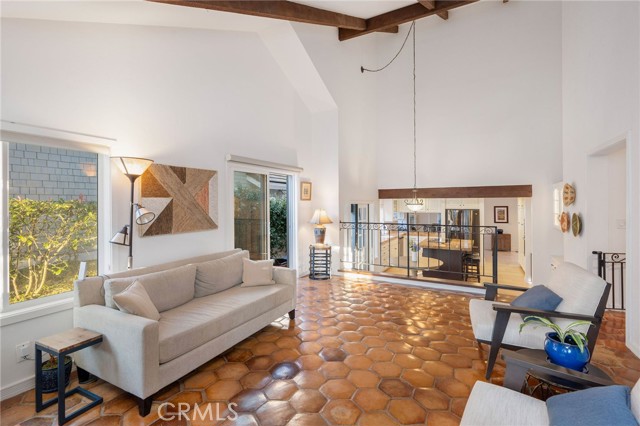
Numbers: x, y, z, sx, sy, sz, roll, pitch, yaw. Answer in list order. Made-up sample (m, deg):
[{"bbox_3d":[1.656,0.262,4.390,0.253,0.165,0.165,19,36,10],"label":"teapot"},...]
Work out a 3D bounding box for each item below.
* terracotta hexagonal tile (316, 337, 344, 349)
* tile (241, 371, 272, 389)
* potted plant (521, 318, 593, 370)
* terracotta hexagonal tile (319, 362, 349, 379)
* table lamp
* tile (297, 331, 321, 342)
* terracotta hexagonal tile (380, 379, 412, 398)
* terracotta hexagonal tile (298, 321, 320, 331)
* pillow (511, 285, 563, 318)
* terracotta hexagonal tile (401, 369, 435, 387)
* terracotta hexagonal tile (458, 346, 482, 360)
[{"bbox_3d":[0.104,1.349,2.947,0.265,0.020,0.238,0,1,-2],"label":"terracotta hexagonal tile"},{"bbox_3d":[-0.538,1.415,2.398,0.285,0.020,0.250,0,1,-2],"label":"tile"},{"bbox_3d":[1.492,0.827,1.779,0.360,0.270,0.310,1,2,40],"label":"potted plant"},{"bbox_3d":[0.127,1.360,2.440,0.265,0.020,0.238,0,1,-2],"label":"terracotta hexagonal tile"},{"bbox_3d":[0.021,0.284,5.978,0.480,0.730,0.480,0,1,0],"label":"table lamp"},{"bbox_3d":[-0.111,1.345,3.083,0.265,0.020,0.238,0,1,-2],"label":"tile"},{"bbox_3d":[0.585,1.366,2.197,0.265,0.020,0.238,0,1,-2],"label":"terracotta hexagonal tile"},{"bbox_3d":[-0.119,1.393,3.485,0.285,0.020,0.250,0,1,-2],"label":"terracotta hexagonal tile"},{"bbox_3d":[1.834,0.770,2.420,0.335,0.120,0.410,-45,-12,15],"label":"pillow"},{"bbox_3d":[0.839,1.417,2.435,0.285,0.020,0.250,0,1,-2],"label":"terracotta hexagonal tile"},{"bbox_3d":[1.425,1.328,2.679,0.273,0.018,0.236,0,1,-1],"label":"terracotta hexagonal tile"}]

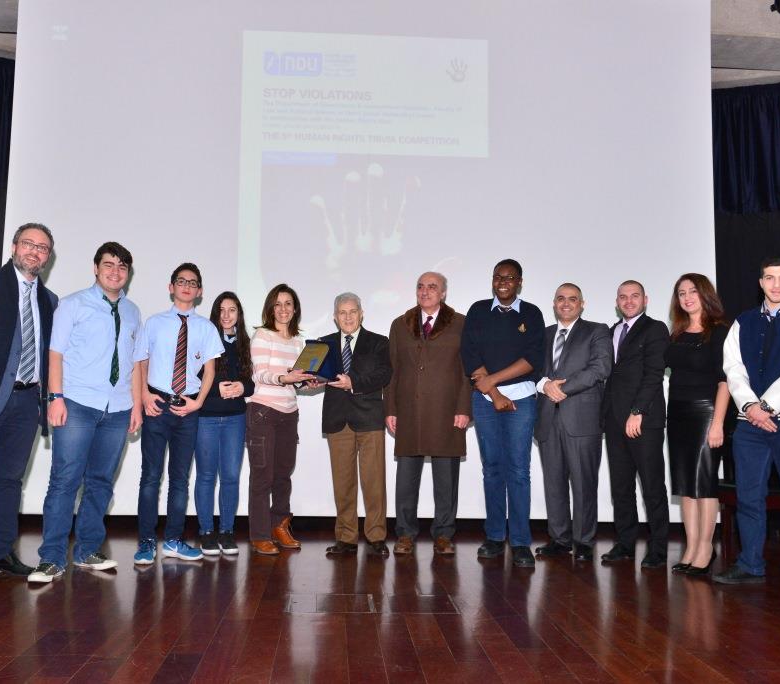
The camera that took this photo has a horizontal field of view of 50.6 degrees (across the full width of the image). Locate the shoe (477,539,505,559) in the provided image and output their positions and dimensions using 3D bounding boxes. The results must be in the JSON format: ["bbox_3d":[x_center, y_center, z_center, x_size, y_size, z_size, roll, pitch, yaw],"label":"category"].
[{"bbox_3d":[0.624,1.248,5.051,0.110,0.110,0.290,-2,-6,33],"label":"shoe"}]

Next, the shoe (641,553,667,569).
[{"bbox_3d":[1.599,1.282,4.986,0.105,0.110,0.300,-2,-6,32],"label":"shoe"}]

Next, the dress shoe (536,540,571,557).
[{"bbox_3d":[1.074,1.315,5.378,0.290,0.110,0.105,4,-6,-32],"label":"dress shoe"}]

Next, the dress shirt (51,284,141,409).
[{"bbox_3d":[-1.624,0.030,4.551,0.490,0.670,0.310,5,-6,-38],"label":"dress shirt"}]

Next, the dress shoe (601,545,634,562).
[{"bbox_3d":[1.393,1.263,5.024,0.290,0.105,0.105,6,-7,-40],"label":"dress shoe"}]

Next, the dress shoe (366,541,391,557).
[{"bbox_3d":[-0.078,1.260,5.160,0.105,0.110,0.290,3,-5,-20],"label":"dress shoe"}]

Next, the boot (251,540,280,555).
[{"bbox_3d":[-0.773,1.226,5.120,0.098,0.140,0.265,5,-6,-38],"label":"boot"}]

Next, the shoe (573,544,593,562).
[{"bbox_3d":[1.229,1.304,5.213,0.105,0.110,0.290,0,-5,18],"label":"shoe"}]

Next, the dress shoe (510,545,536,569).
[{"bbox_3d":[0.797,1.274,4.970,0.110,0.110,0.300,1,-5,2],"label":"dress shoe"}]

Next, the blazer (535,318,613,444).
[{"bbox_3d":[1.159,0.232,5.248,0.530,0.780,0.330,-1,-6,25],"label":"blazer"}]

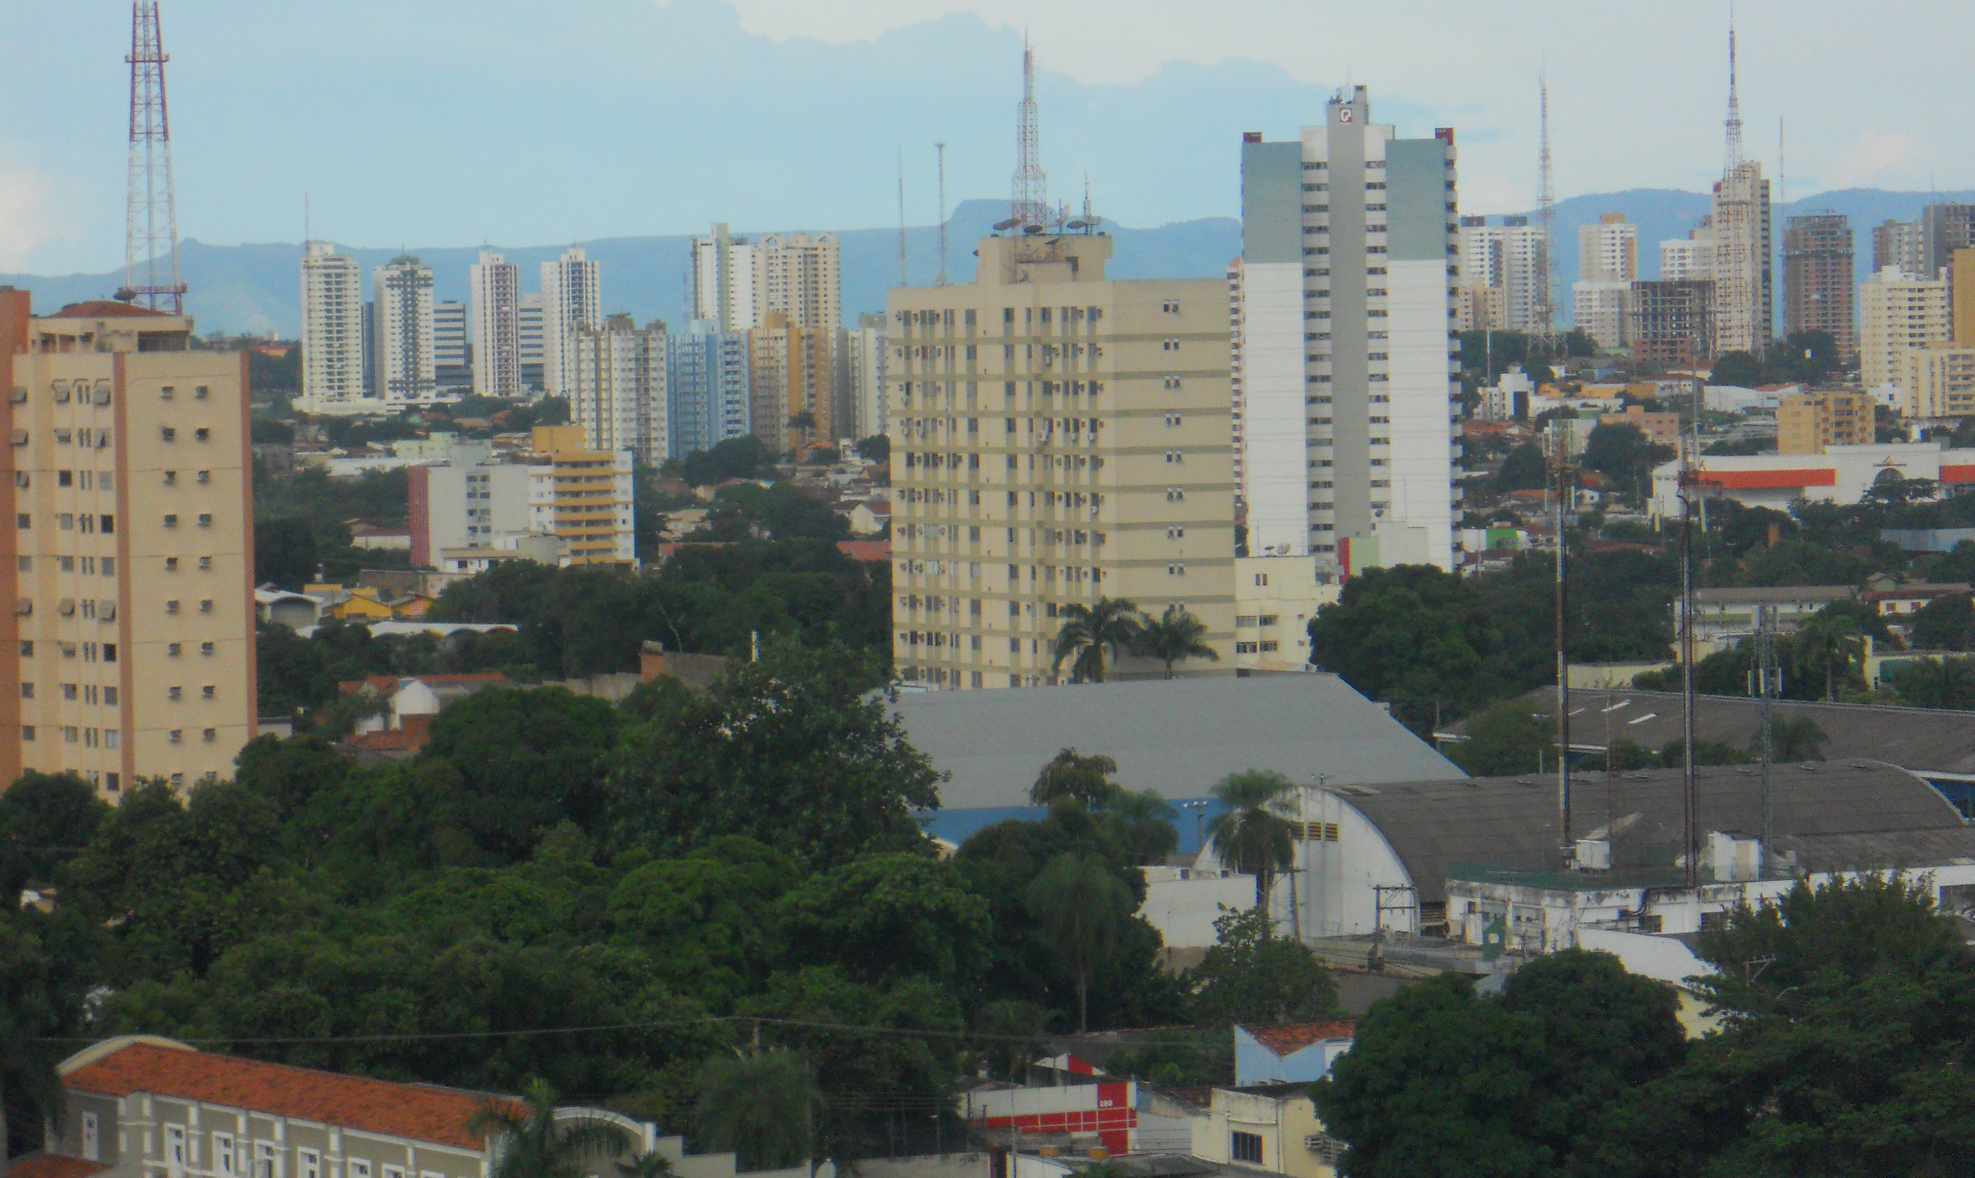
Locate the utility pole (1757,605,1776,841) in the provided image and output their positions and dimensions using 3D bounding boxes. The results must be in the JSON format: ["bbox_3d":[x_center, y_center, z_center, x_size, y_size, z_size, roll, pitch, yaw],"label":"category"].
[{"bbox_3d":[40.640,7.490,417.000,0.900,13.450,0.900,-1,2,0],"label":"utility pole"}]

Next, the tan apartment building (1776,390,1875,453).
[{"bbox_3d":[216.275,-42.081,2060.000,18.000,17.708,18.000,-2,2,-27],"label":"tan apartment building"}]

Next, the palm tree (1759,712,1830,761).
[{"bbox_3d":[57.031,14.583,565.197,5.200,11.380,5.200,-1,2,0],"label":"palm tree"}]

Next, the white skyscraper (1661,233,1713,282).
[{"bbox_3d":[287.202,-119.420,3271.340,15.140,49.710,16.920,-3,3,-40],"label":"white skyscraper"}]

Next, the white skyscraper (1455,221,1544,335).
[{"bbox_3d":[233.793,-139.924,3640.000,38.000,56.954,18.000,-1,2,-10],"label":"white skyscraper"}]

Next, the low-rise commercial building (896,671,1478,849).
[{"bbox_3d":[3.915,14.443,536.331,44.000,15.790,39.770,-2,2,-24],"label":"low-rise commercial building"}]

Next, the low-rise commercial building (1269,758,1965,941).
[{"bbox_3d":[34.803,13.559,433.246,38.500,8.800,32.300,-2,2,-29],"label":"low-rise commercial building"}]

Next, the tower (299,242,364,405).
[{"bbox_3d":[-279.590,-112.620,3409.570,26.000,70.470,20.000,-2,2,-13],"label":"tower"}]

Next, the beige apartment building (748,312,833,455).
[{"bbox_3d":[-57.858,-60.344,2340.000,15.500,41.586,18.000,-2,2,-38],"label":"beige apartment building"}]

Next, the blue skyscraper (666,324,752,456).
[{"bbox_3d":[-82.144,-58.504,2362.379,18.330,42.180,16.960,1,3,40],"label":"blue skyscraper"}]

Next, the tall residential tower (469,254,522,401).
[{"bbox_3d":[-215.951,-116.281,3510.000,16.500,64.412,17.000,-2,2,-24],"label":"tall residential tower"}]

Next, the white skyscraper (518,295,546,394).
[{"bbox_3d":[-205.146,-110.570,3600.000,15.000,45.202,14.000,-1,2,0],"label":"white skyscraper"}]

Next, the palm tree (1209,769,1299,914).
[{"bbox_3d":[13.830,14.150,415.000,4.700,9.620,4.700,-1,2,0],"label":"palm tree"}]

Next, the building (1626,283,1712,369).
[{"bbox_3d":[245.479,-94.204,2858.944,24.260,32.120,18.210,0,2,30],"label":"building"}]

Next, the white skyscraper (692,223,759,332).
[{"bbox_3d":[-118.160,-125.830,3608.730,27.000,79.470,18.000,-1,2,9],"label":"white skyscraper"}]

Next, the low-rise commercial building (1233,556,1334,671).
[{"bbox_3d":[33.500,2.715,883.356,12.500,12.970,11.000,-1,2,13],"label":"low-rise commercial building"}]

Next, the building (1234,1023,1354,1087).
[{"bbox_3d":[13.120,20.050,324.960,4.800,4.290,4.300,-2,2,-25],"label":"building"}]

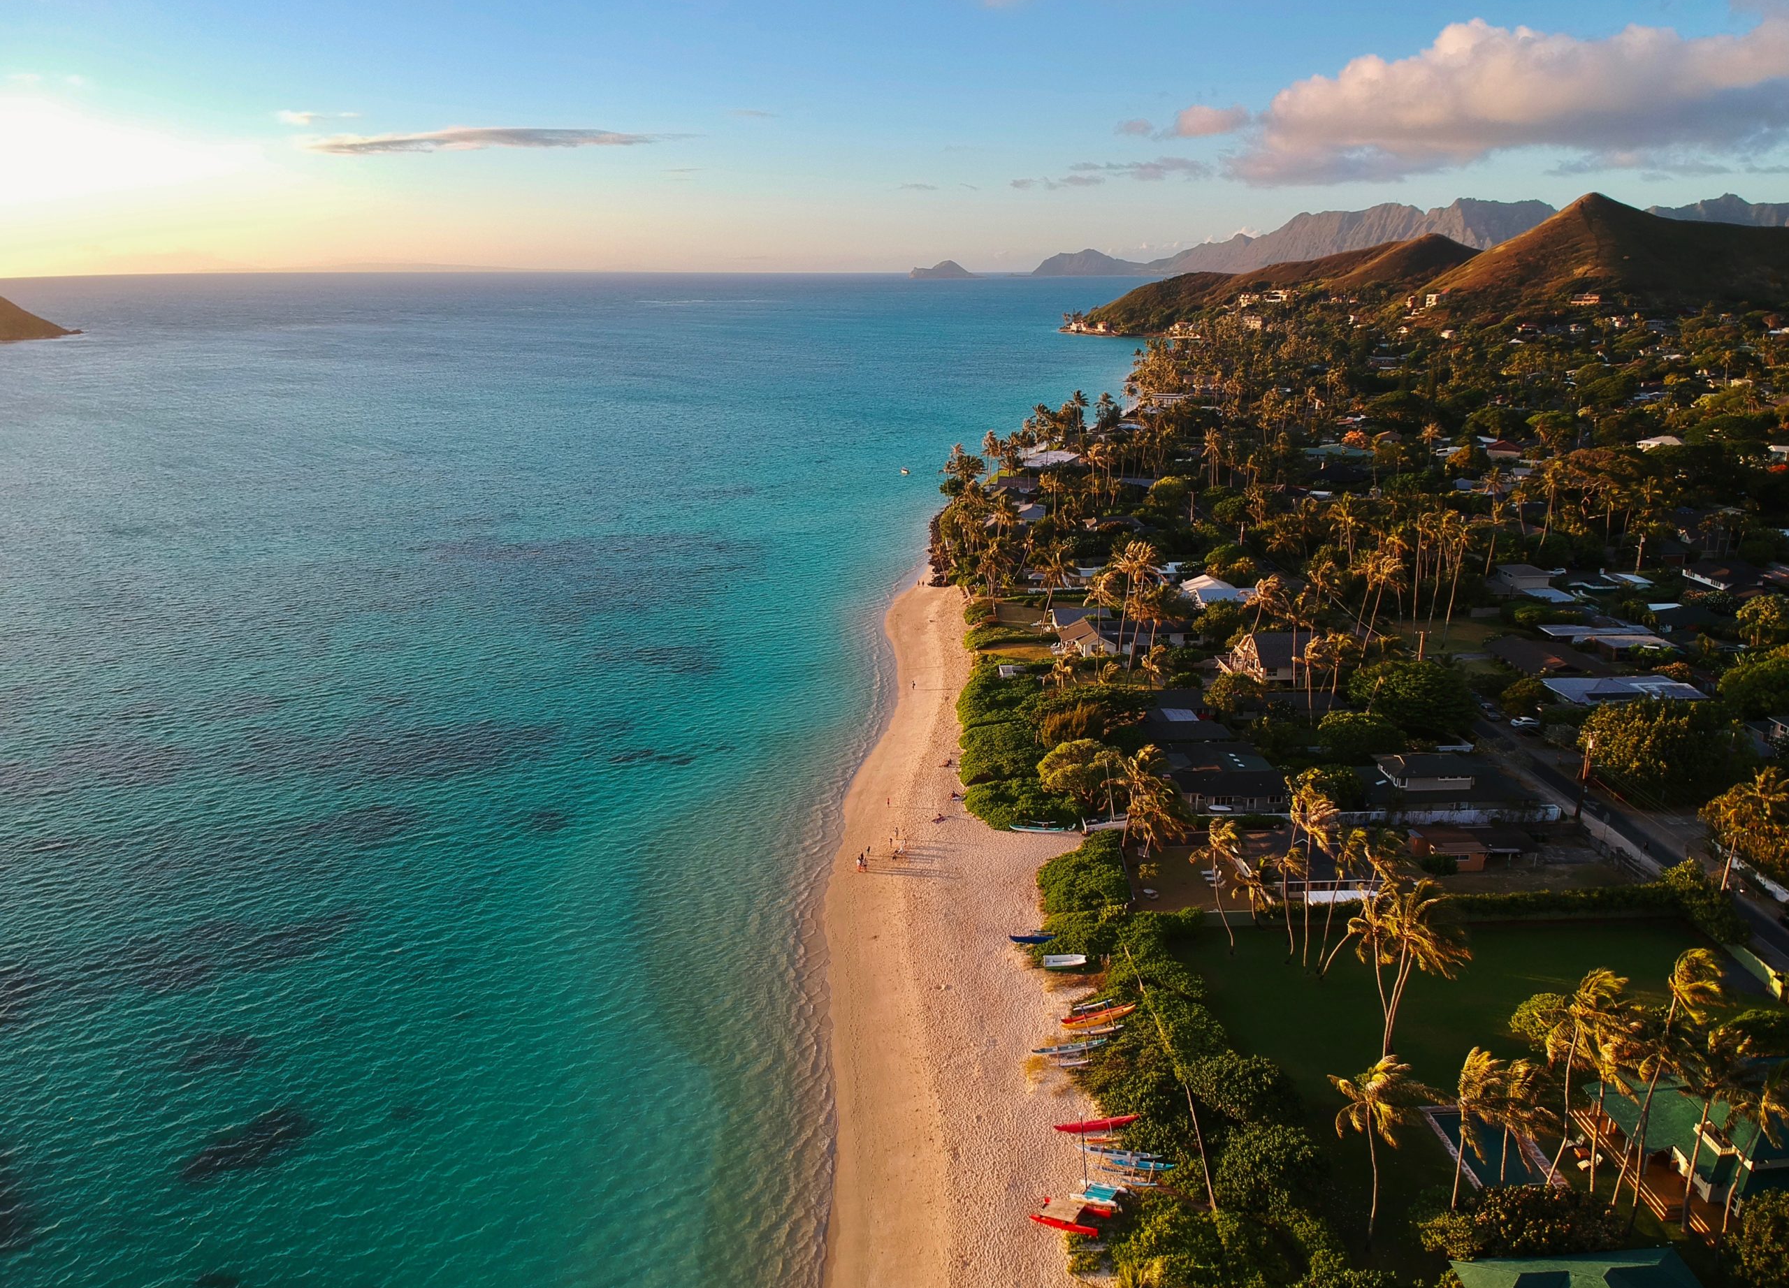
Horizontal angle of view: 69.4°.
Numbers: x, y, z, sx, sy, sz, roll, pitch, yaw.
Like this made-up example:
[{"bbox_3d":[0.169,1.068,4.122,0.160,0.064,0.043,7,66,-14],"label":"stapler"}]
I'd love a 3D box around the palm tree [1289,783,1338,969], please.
[{"bbox_3d":[39.901,22.524,124.363,4.780,19.362,4.780,0,16,0],"label":"palm tree"}]

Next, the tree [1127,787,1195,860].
[{"bbox_3d":[31.010,21.120,151.200,7.790,9.090,6.500,0,16,0],"label":"tree"}]

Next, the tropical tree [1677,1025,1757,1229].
[{"bbox_3d":[56.362,33.872,89.864,5.454,16.813,5.454,0,16,0],"label":"tropical tree"}]

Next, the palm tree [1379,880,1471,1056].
[{"bbox_3d":[44.837,27.830,110.487,7.905,16.913,7.905,0,16,0],"label":"palm tree"}]

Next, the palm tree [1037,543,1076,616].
[{"bbox_3d":[31.840,-11.900,253.800,7.630,15.280,6.000,0,16,0],"label":"palm tree"}]

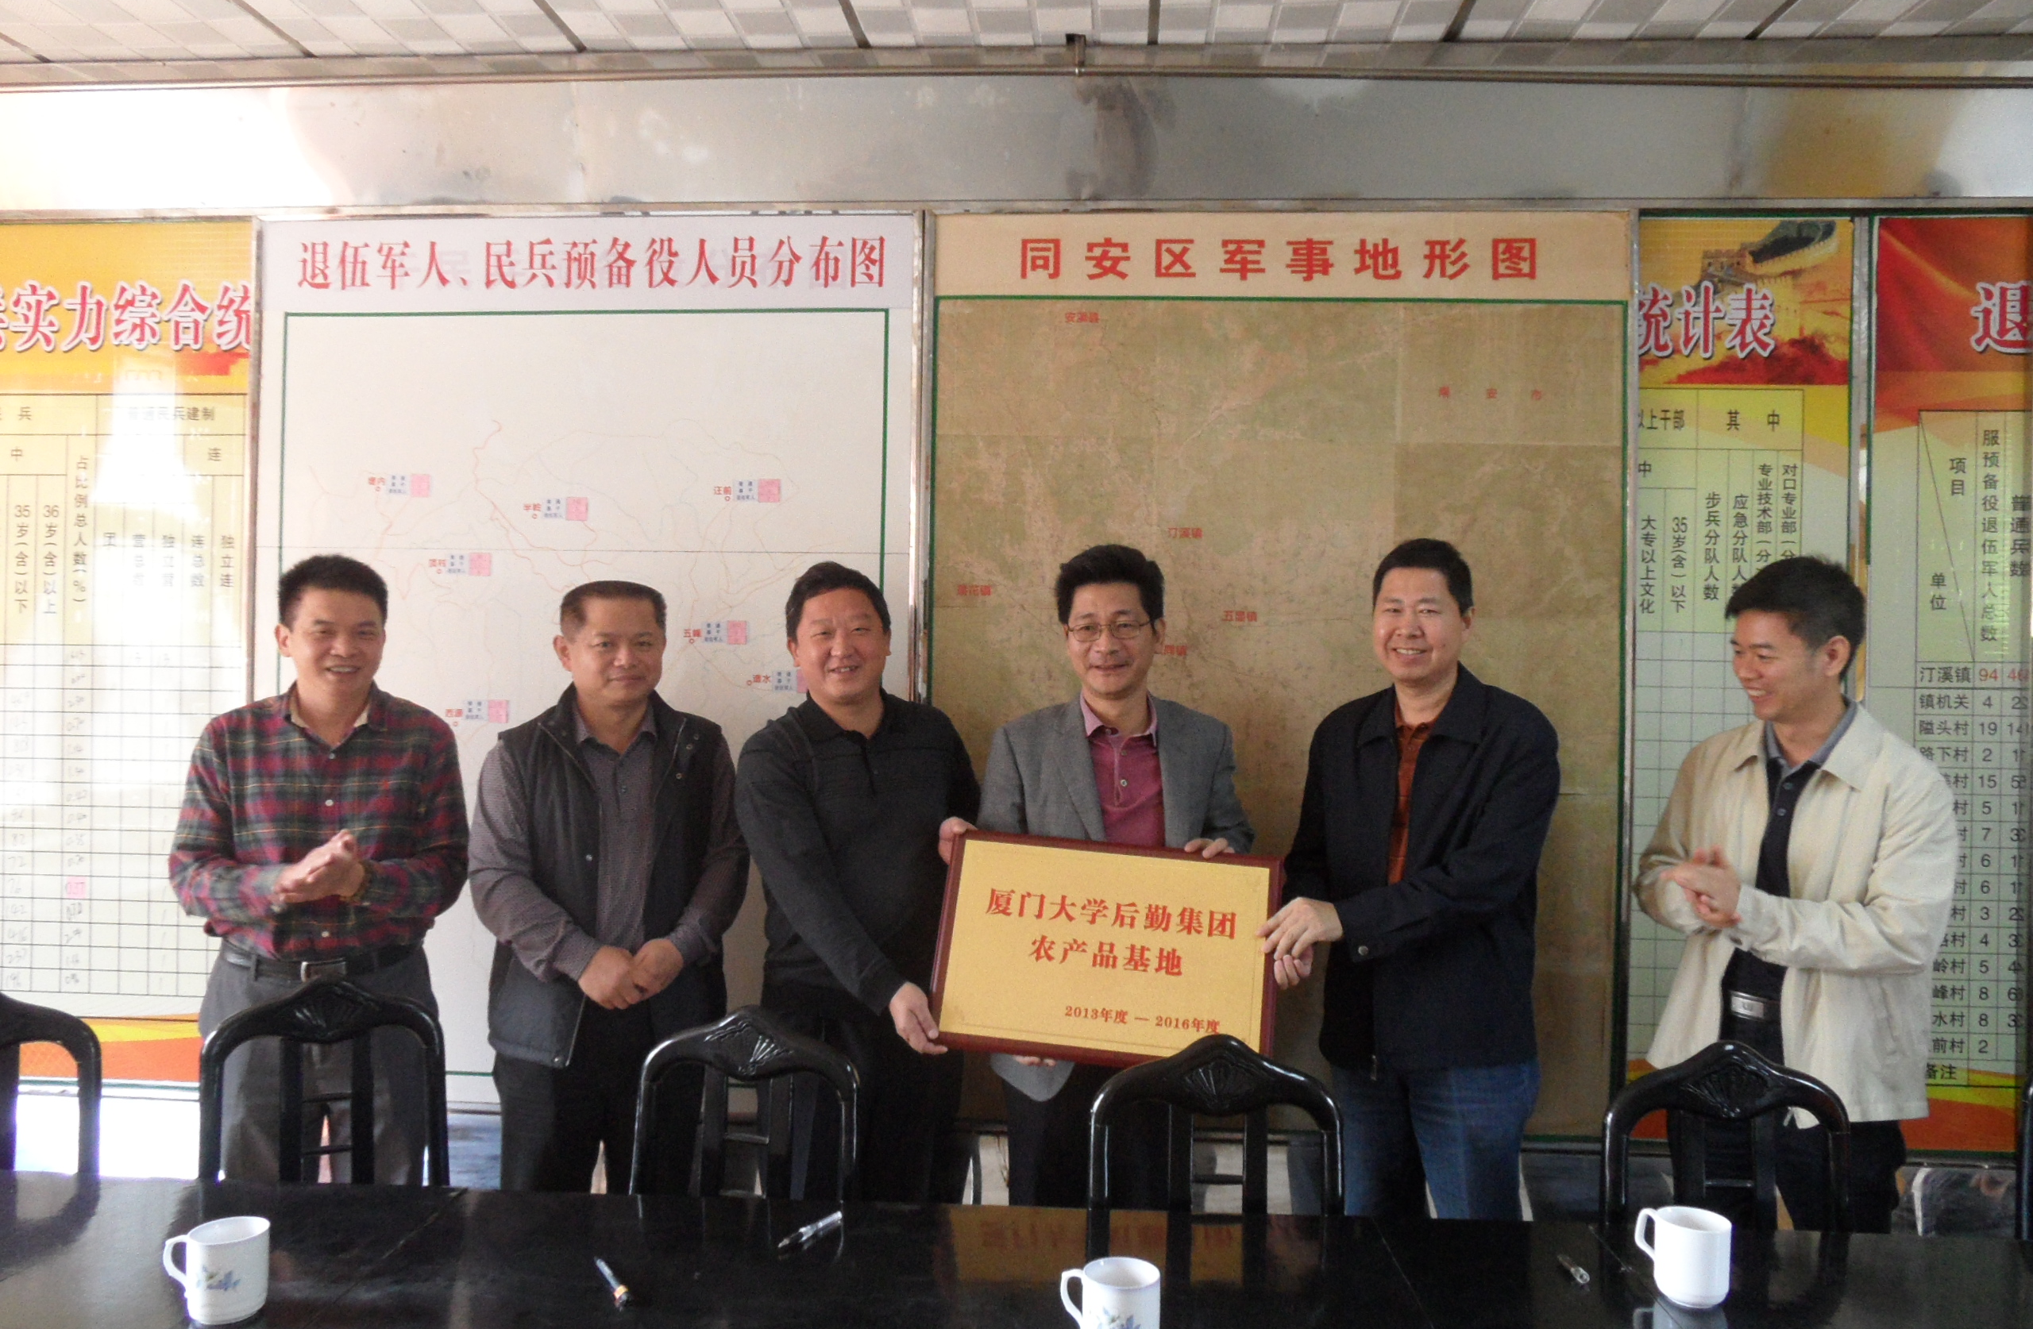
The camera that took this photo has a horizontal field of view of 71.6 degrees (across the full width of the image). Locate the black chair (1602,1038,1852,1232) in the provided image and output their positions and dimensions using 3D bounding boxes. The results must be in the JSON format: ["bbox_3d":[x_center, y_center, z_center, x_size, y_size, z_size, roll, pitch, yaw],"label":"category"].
[{"bbox_3d":[0.935,0.998,1.692,0.410,0.979,0.470,1,1,3],"label":"black chair"}]

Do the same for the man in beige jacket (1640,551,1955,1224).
[{"bbox_3d":[1.286,0.662,2.330,0.390,1.690,0.490,1,0,-40],"label":"man in beige jacket"}]

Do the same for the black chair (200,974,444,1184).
[{"bbox_3d":[-0.950,0.977,1.886,0.410,1.000,0.490,1,0,-21],"label":"black chair"}]

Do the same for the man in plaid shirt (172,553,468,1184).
[{"bbox_3d":[-1.249,0.622,2.540,0.500,1.639,0.380,1,1,-26],"label":"man in plaid shirt"}]

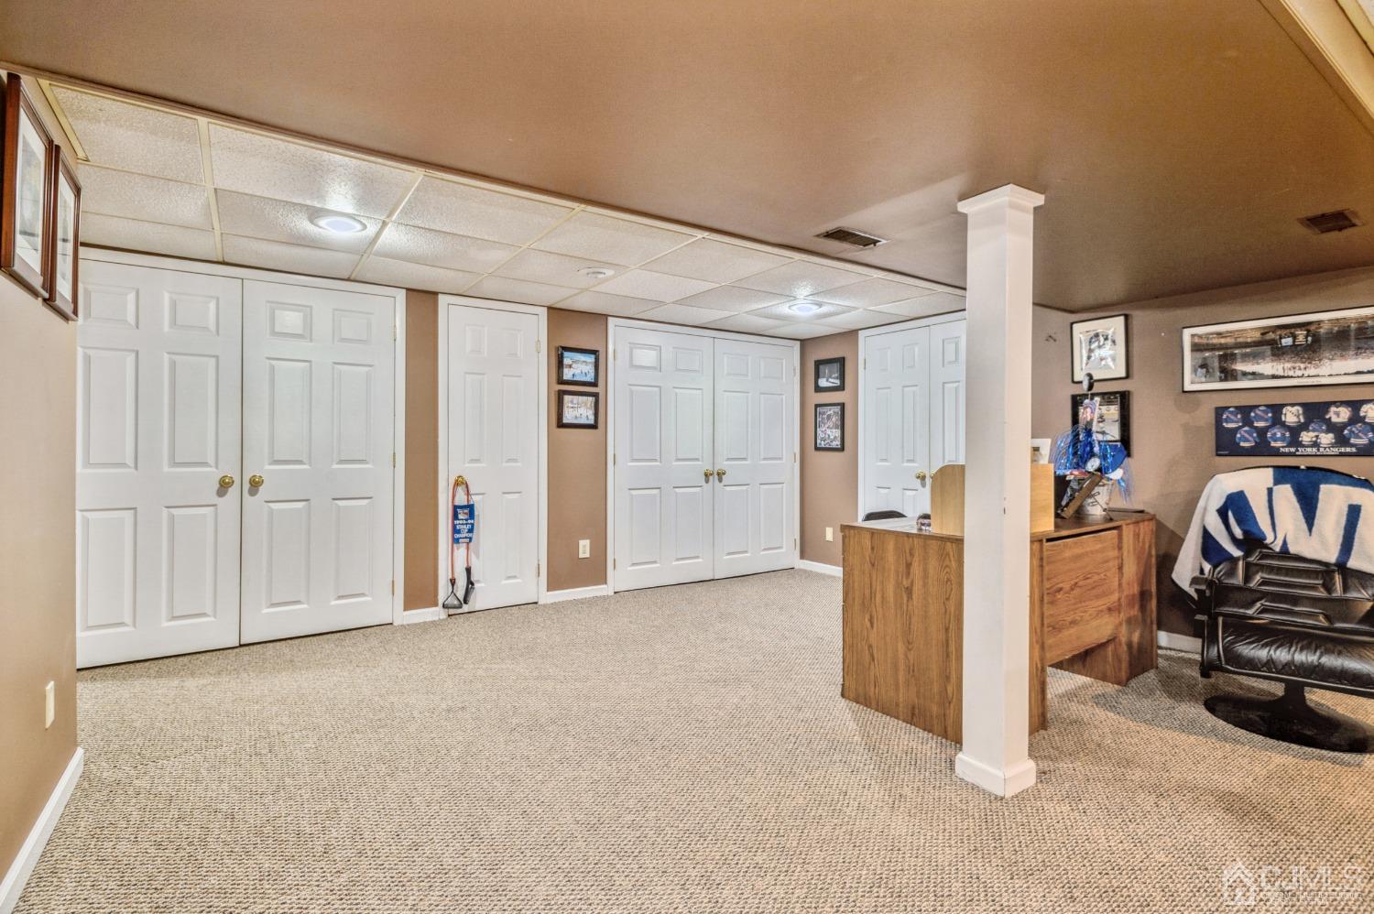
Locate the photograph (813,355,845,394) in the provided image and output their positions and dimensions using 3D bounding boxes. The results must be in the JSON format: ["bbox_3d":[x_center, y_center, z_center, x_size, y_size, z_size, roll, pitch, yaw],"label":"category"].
[{"bbox_3d":[1.226,-0.706,5.603,0.020,0.284,0.336,0,1,-36],"label":"photograph"}]

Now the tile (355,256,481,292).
[{"bbox_3d":[-1.538,-1.041,3.713,0.607,0.018,0.511,0,1,-34],"label":"tile"}]

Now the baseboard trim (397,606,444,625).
[{"bbox_3d":[-1.656,0.995,4.049,0.229,0.080,0.014,0,1,-34],"label":"baseboard trim"}]

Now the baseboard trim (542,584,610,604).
[{"bbox_3d":[-0.774,0.977,4.633,0.476,0.080,0.015,0,1,-35],"label":"baseboard trim"}]

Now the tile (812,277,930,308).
[{"bbox_3d":[1.153,-1.042,4.131,0.605,0.020,0.605,0,1,-35],"label":"tile"}]

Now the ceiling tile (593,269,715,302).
[{"bbox_3d":[-0.205,-1.042,3.939,0.605,0.020,0.605,0,1,-35],"label":"ceiling tile"}]

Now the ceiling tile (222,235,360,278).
[{"bbox_3d":[-2.070,-1.048,3.399,0.600,0.020,0.570,0,1,-35],"label":"ceiling tile"}]

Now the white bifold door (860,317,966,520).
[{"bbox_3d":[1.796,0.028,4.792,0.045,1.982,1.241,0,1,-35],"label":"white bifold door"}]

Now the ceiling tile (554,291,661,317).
[{"bbox_3d":[-0.533,-1.055,4.456,0.600,0.020,0.556,0,1,-35],"label":"ceiling tile"}]

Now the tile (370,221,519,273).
[{"bbox_3d":[-1.220,-1.045,3.264,0.600,0.020,0.600,0,1,-35],"label":"tile"}]

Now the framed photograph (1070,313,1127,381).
[{"bbox_3d":[2.434,-0.633,3.837,0.025,0.365,0.302,0,1,-35],"label":"framed photograph"}]

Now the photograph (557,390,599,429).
[{"bbox_3d":[-0.768,-0.334,4.635,0.311,0.258,0.020,0,1,-34],"label":"photograph"}]

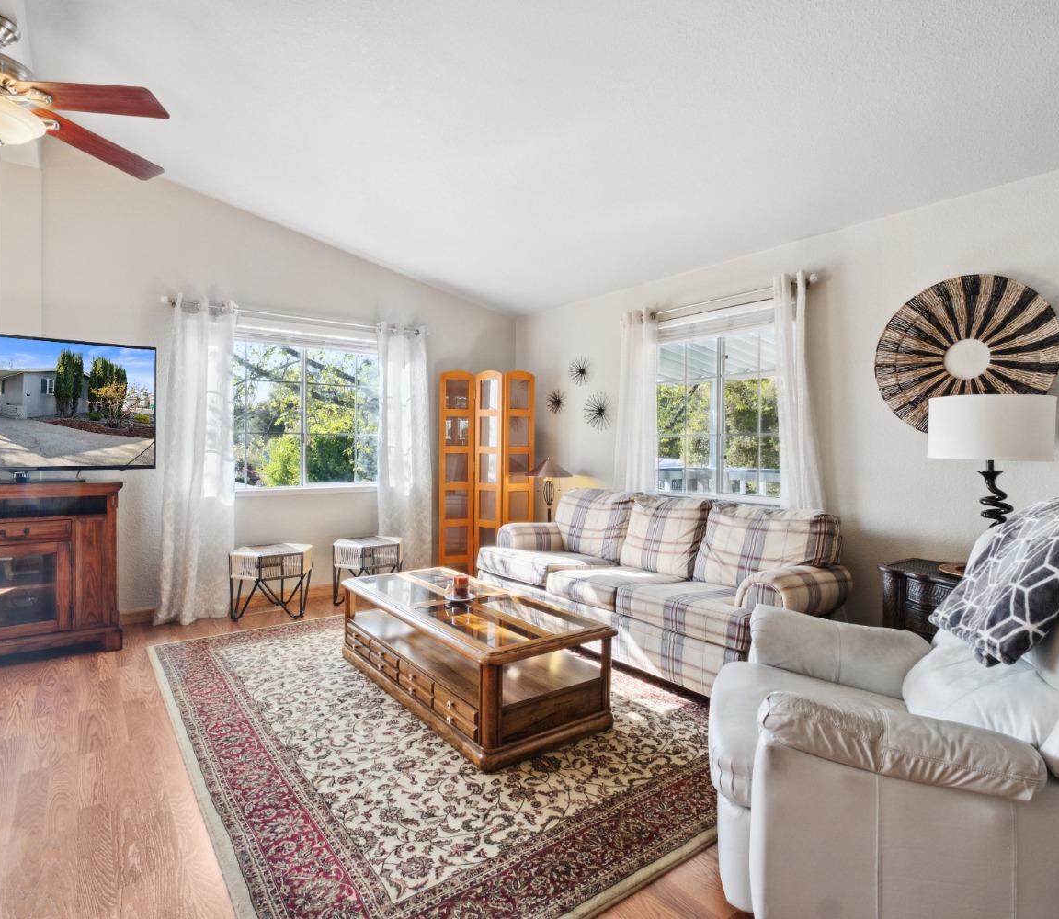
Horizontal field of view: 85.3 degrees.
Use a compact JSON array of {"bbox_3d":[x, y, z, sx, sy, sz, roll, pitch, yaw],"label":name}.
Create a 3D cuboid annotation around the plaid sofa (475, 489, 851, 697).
[{"bbox_3d":[0.632,0.643,3.359,0.900,0.850,2.120,0,1,-37],"label":"plaid sofa"}]

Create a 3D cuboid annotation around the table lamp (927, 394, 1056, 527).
[{"bbox_3d":[1.998,0.116,2.500,0.440,0.760,0.440,0,1,37],"label":"table lamp"}]

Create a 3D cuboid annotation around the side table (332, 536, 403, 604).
[{"bbox_3d":[-1.225,0.838,4.345,0.550,0.435,0.480,0,1,-38],"label":"side table"}]

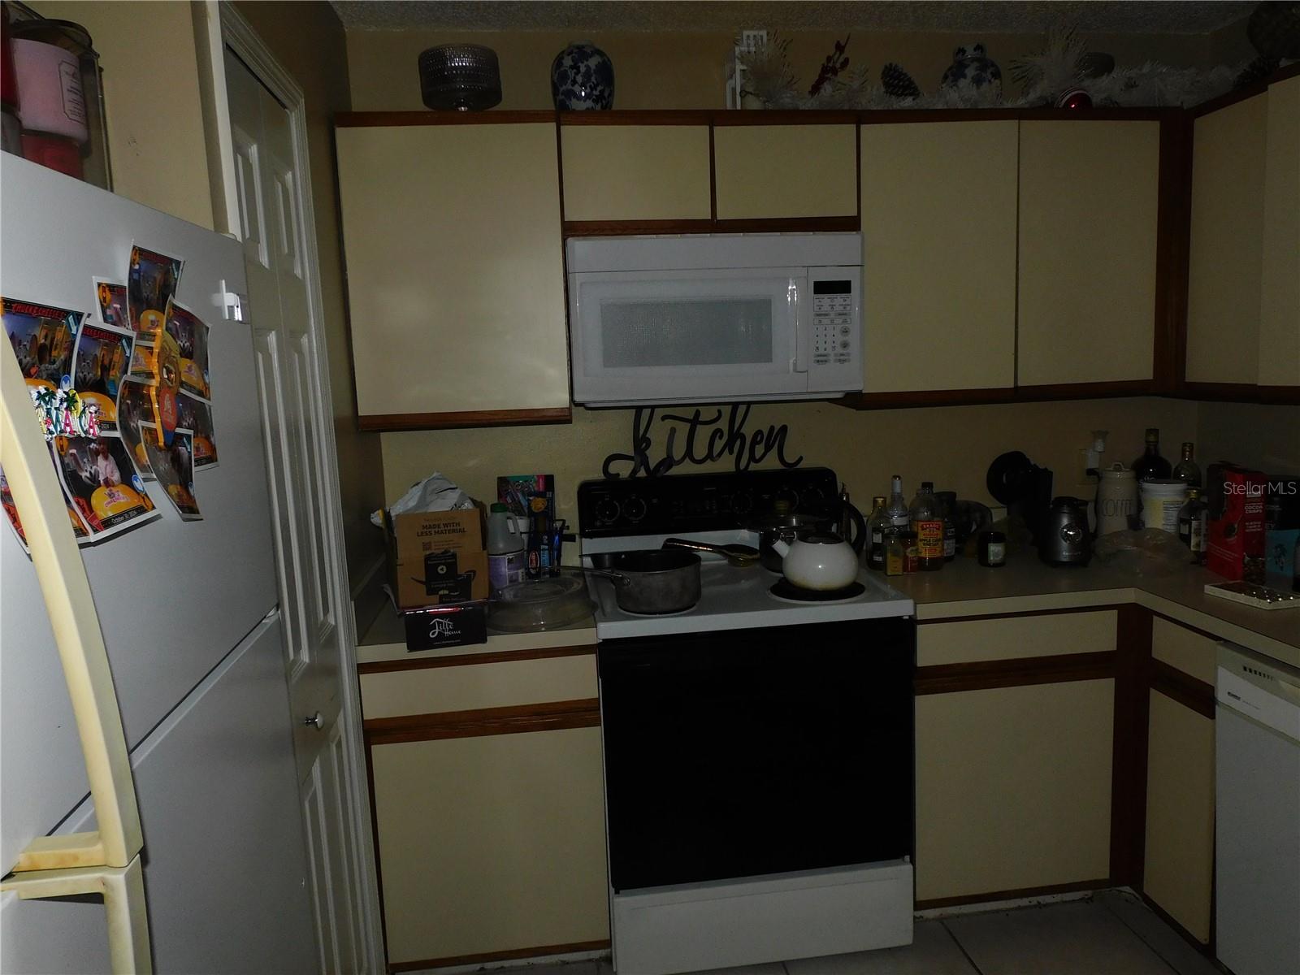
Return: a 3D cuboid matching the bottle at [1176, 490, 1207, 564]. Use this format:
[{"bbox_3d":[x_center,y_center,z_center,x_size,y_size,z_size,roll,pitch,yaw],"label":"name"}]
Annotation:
[{"bbox_3d":[1.506,0.102,2.504,0.073,0.196,0.070,3,9,30],"label":"bottle"}]

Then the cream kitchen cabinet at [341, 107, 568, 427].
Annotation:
[{"bbox_3d":[-0.496,-0.552,2.399,0.533,0.769,0.345,-3,7,-7],"label":"cream kitchen cabinet"}]

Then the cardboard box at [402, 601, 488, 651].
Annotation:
[{"bbox_3d":[-0.456,0.296,2.029,0.168,0.085,0.160,-4,8,-11],"label":"cardboard box"}]

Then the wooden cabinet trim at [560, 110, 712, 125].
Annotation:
[{"bbox_3d":[-0.033,-0.917,2.232,0.380,0.040,0.022,-3,8,-7],"label":"wooden cabinet trim"}]

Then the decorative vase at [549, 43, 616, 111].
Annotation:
[{"bbox_3d":[-0.171,-1.048,2.346,0.163,0.218,0.163,-3,8,-7],"label":"decorative vase"}]

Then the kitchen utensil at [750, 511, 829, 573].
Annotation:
[{"bbox_3d":[0.408,0.153,2.571,0.212,0.148,0.205,-3,8,-7],"label":"kitchen utensil"}]

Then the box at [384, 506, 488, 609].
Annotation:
[{"bbox_3d":[-0.488,0.142,2.080,0.195,0.218,0.160,-5,9,-18],"label":"box"}]

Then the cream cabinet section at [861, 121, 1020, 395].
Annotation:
[{"bbox_3d":[0.744,-0.620,2.518,0.426,0.688,0.300,-3,8,-7],"label":"cream cabinet section"}]

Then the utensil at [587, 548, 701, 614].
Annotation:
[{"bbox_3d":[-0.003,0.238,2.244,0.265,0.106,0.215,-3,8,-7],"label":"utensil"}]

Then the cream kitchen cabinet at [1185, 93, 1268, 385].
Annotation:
[{"bbox_3d":[1.600,-0.616,2.299,0.300,0.710,0.270,-3,8,-7],"label":"cream kitchen cabinet"}]

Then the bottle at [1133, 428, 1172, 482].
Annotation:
[{"bbox_3d":[1.520,-0.007,2.745,0.102,0.342,0.102,3,9,30],"label":"bottle"}]

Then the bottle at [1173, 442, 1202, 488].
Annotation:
[{"bbox_3d":[1.632,0.011,2.751,0.075,0.298,0.075,3,9,30],"label":"bottle"}]

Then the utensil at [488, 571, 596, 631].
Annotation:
[{"bbox_3d":[-0.273,0.277,2.194,0.278,0.075,0.274,-3,7,-7],"label":"utensil"}]

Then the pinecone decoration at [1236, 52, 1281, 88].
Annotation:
[{"bbox_3d":[1.518,-1.034,2.244,0.067,0.066,0.095,-3,7,-7],"label":"pinecone decoration"}]

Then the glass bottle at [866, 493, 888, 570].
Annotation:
[{"bbox_3d":[0.637,0.127,2.510,0.066,0.200,0.066,0,8,14],"label":"glass bottle"}]

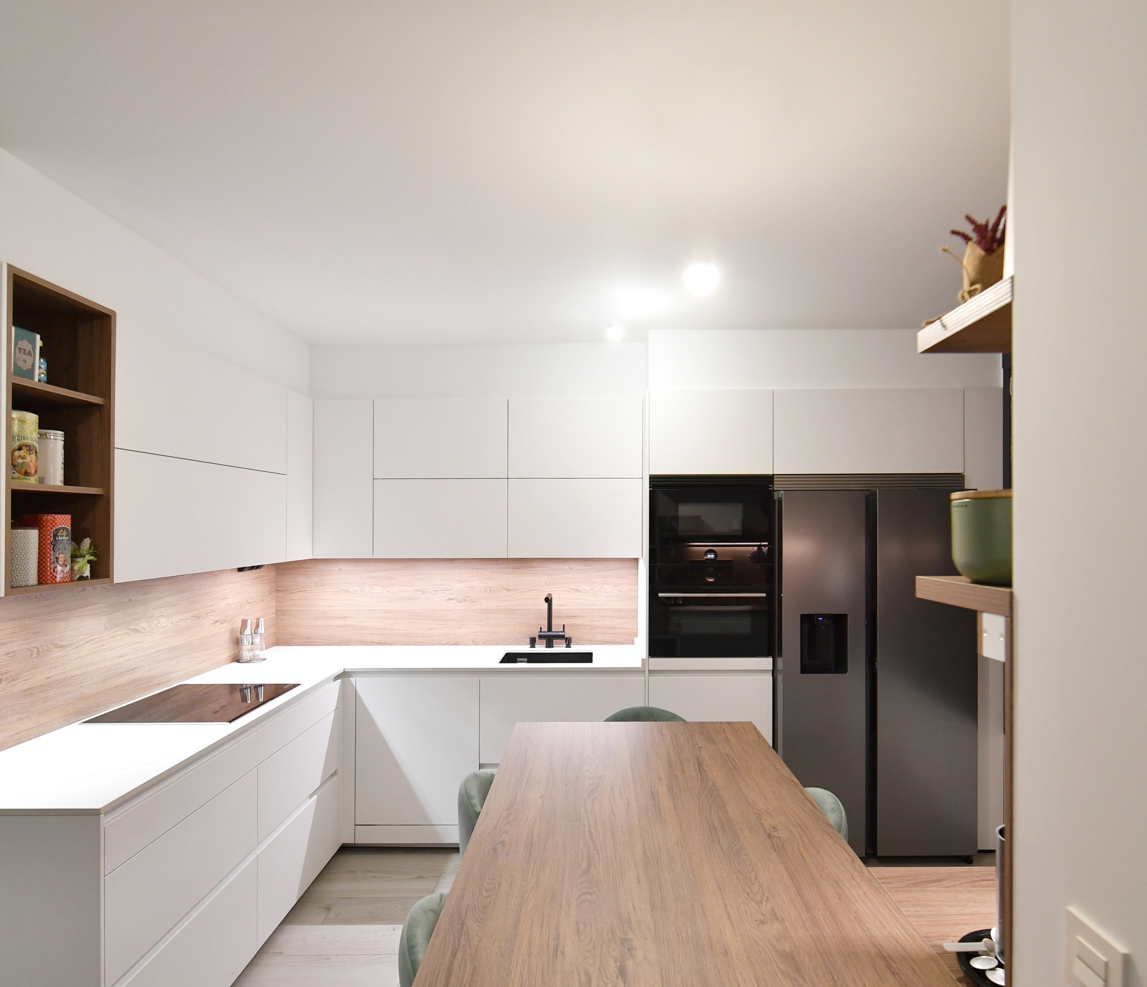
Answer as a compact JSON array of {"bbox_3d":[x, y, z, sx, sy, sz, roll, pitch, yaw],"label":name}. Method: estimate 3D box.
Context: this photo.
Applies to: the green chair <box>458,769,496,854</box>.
[{"bbox_3d":[-0.060,1.218,1.833,0.510,0.915,0.490,0,-2,2],"label":"green chair"}]

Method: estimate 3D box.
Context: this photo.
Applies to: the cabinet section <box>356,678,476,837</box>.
[{"bbox_3d":[-0.750,1.295,3.530,0.600,0.810,0.570,0,-1,1],"label":"cabinet section"}]

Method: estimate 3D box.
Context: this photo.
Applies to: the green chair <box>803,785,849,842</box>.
[{"bbox_3d":[0.453,1.213,1.718,0.510,0.915,0.490,0,-2,2],"label":"green chair"}]

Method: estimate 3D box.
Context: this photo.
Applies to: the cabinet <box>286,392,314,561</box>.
[{"bbox_3d":[-1.575,-0.085,3.420,0.370,0.845,0.310,0,-2,1],"label":"cabinet"}]

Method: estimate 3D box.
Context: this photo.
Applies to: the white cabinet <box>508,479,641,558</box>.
[{"bbox_3d":[0.017,0.137,3.627,0.690,0.412,0.355,0,-2,2],"label":"white cabinet"}]

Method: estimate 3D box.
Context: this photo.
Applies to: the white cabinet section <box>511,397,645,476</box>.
[{"bbox_3d":[0.016,-0.283,3.640,0.695,0.415,0.350,0,-1,1],"label":"white cabinet section"}]

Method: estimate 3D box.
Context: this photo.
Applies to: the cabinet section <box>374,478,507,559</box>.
[{"bbox_3d":[-0.685,0.134,3.640,0.695,0.415,0.350,0,-1,1],"label":"cabinet section"}]

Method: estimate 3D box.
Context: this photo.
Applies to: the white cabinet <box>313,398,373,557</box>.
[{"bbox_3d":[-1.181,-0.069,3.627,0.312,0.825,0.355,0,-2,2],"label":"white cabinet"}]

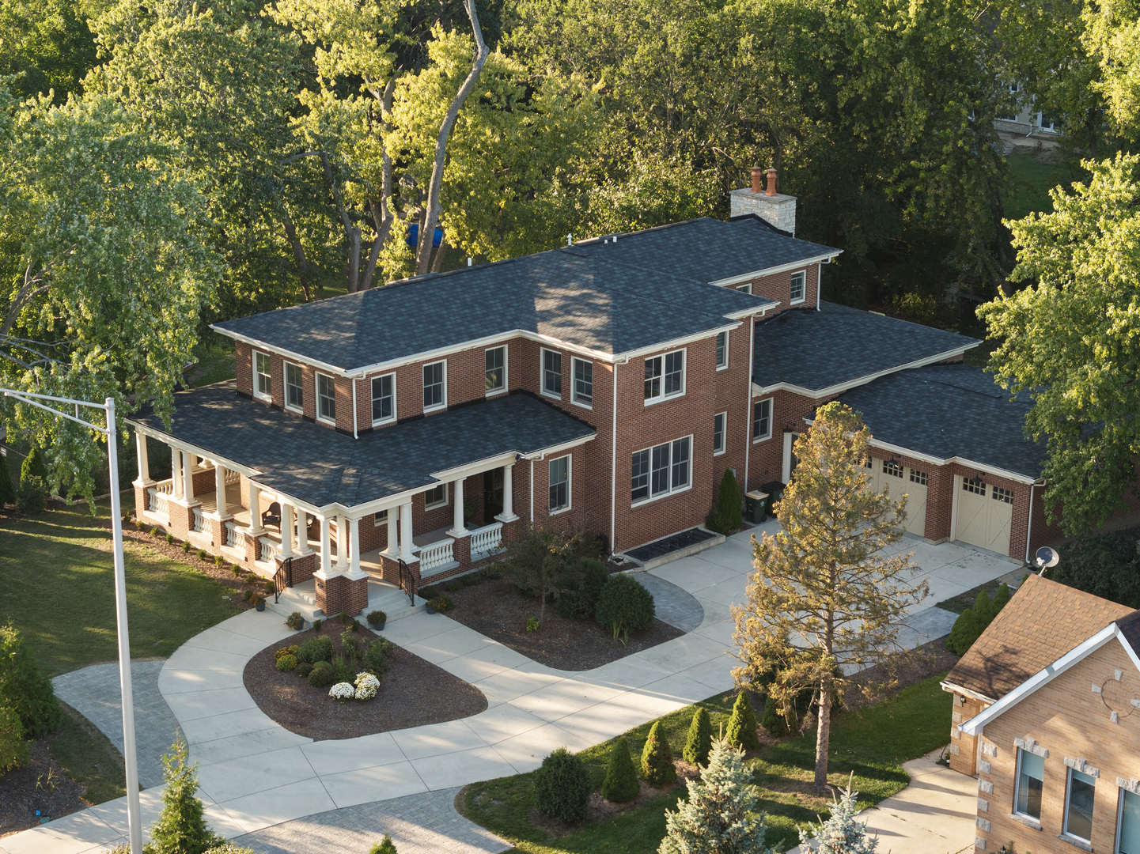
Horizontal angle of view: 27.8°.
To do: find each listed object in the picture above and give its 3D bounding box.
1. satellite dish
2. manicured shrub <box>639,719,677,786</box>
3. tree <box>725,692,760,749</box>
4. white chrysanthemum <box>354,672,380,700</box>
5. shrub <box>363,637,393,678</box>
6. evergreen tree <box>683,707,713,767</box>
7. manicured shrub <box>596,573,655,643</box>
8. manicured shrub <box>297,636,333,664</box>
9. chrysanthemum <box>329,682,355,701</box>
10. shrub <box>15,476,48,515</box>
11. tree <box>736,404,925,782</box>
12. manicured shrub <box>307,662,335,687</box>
[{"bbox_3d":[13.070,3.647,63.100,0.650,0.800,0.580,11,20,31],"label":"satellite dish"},{"bbox_3d":[2.244,8.234,58.495,0.940,1.740,0.940,0,18,0],"label":"manicured shrub"},{"bbox_3d":[4.717,7.969,62.929,0.920,1.570,0.920,0,17,0],"label":"tree"},{"bbox_3d":[-5.575,7.072,63.345,0.740,0.600,0.760,0,18,0],"label":"white chrysanthemum"},{"bbox_3d":[-5.388,6.428,64.635,0.850,1.050,0.850,0,18,0],"label":"shrub"},{"bbox_3d":[3.449,8.289,61.818,0.860,1.600,0.860,0,17,0],"label":"evergreen tree"},{"bbox_3d":[1.653,5.191,68.228,1.740,1.650,1.740,0,18,0],"label":"manicured shrub"},{"bbox_3d":[-7.512,6.555,67.856,1.040,0.820,0.950,0,17,0],"label":"manicured shrub"},{"bbox_3d":[-6.507,7.493,65.752,0.730,0.430,0.730,0,17,0],"label":"chrysanthemum"},{"bbox_3d":[-17.878,2.311,76.635,1.030,1.150,1.030,0,18,0],"label":"shrub"},{"bbox_3d":[6.706,4.450,59.207,5.000,10.500,5.000,0,17,0],"label":"tree"},{"bbox_3d":[-7.161,7.125,66.305,0.760,0.660,0.760,0,17,0],"label":"manicured shrub"}]

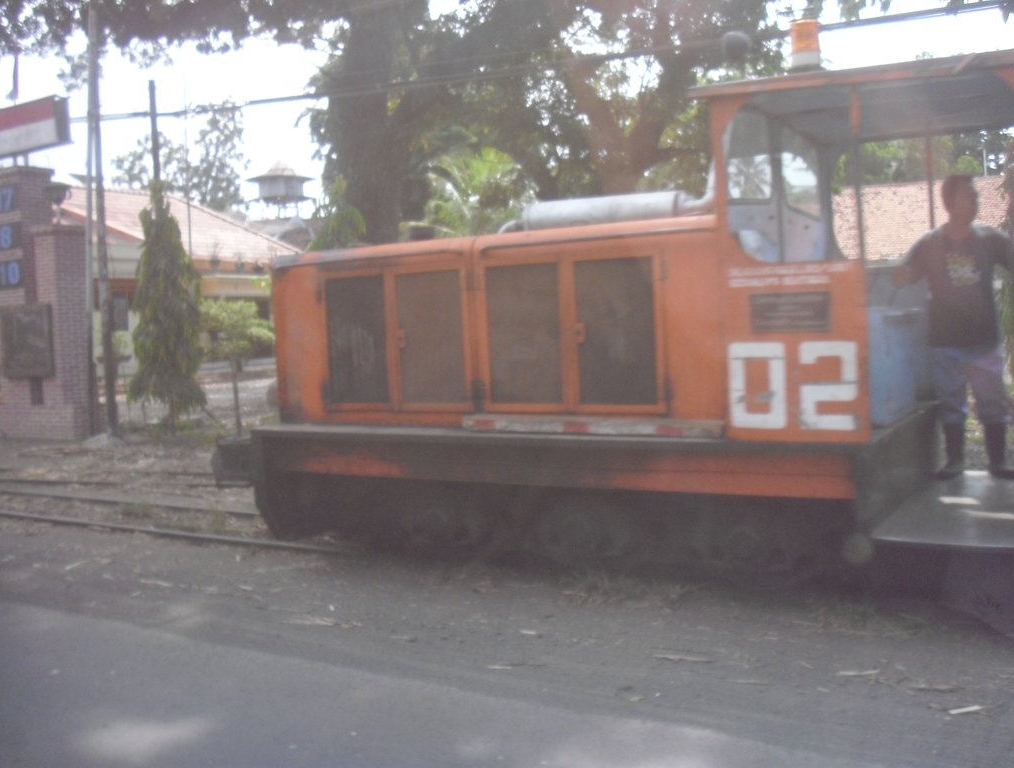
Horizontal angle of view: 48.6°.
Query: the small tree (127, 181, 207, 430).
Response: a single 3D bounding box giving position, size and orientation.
[{"bbox_3d":[-4.798,-1.072,16.002,1.080,3.591,1.080,-2,3,0],"label":"small tree"}]

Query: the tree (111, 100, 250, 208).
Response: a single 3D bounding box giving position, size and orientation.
[{"bbox_3d":[-13.795,-6.430,48.319,5.800,11.290,5.600,-2,3,0],"label":"tree"}]

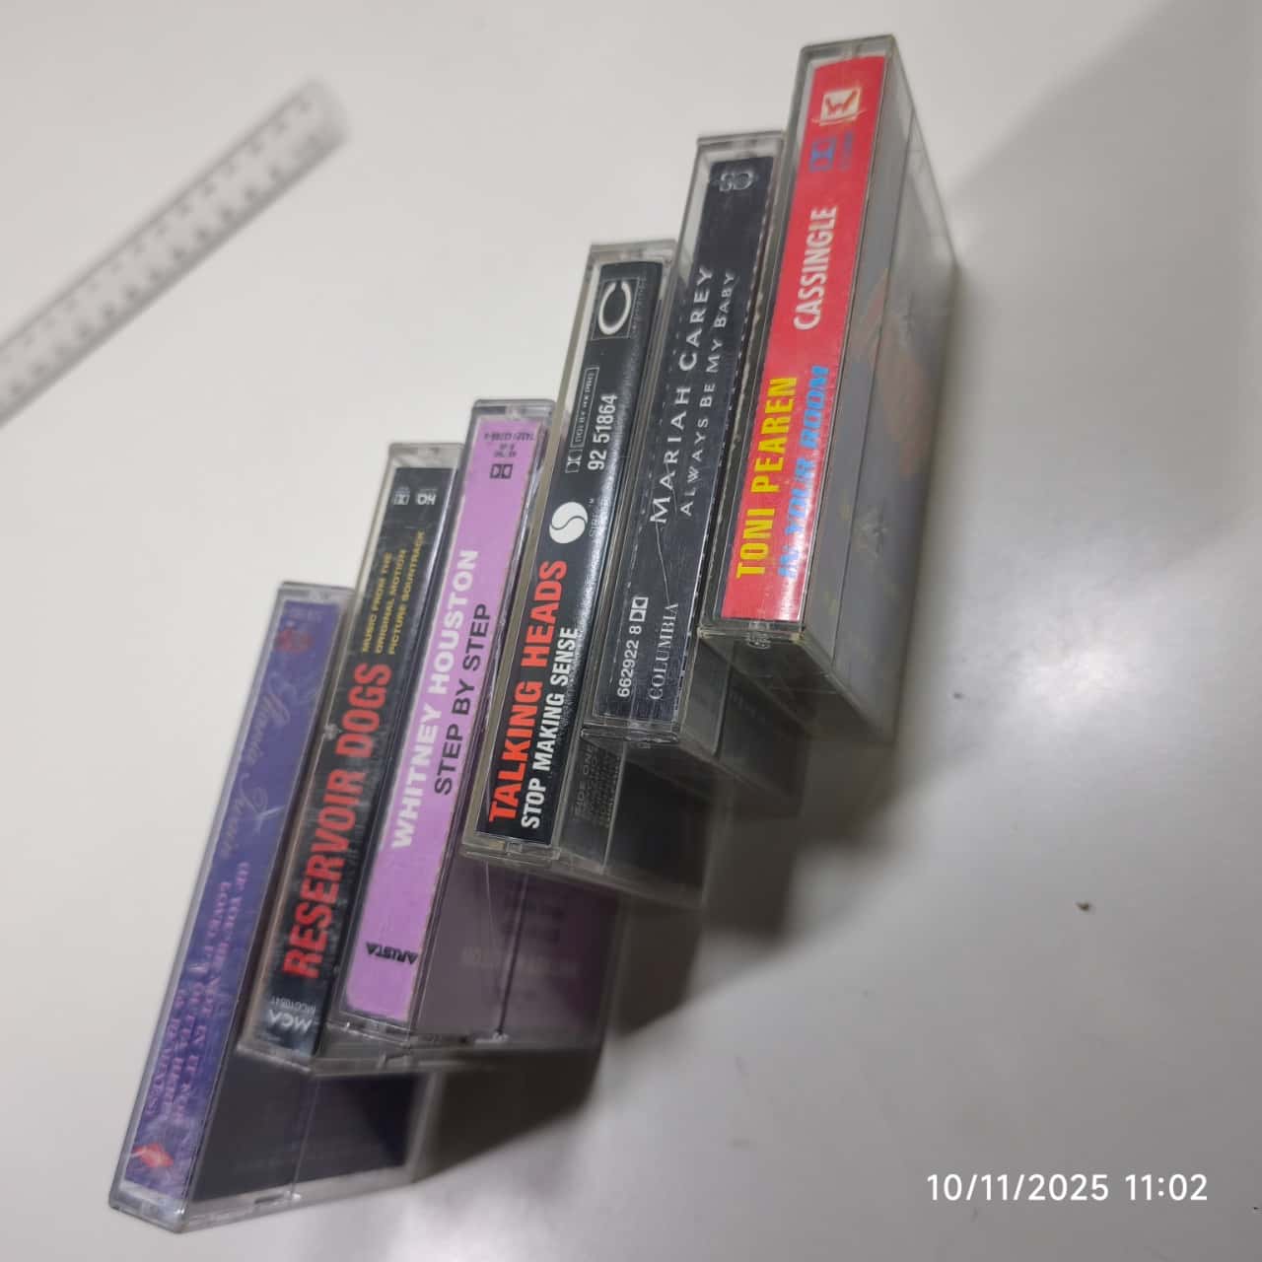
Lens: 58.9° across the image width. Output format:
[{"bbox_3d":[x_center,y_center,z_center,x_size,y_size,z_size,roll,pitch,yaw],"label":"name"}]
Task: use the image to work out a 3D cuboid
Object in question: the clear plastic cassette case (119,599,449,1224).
[{"bbox_3d":[-0.055,0.054,0.224,0.017,0.070,0.109,5,75,25],"label":"clear plastic cassette case"}]

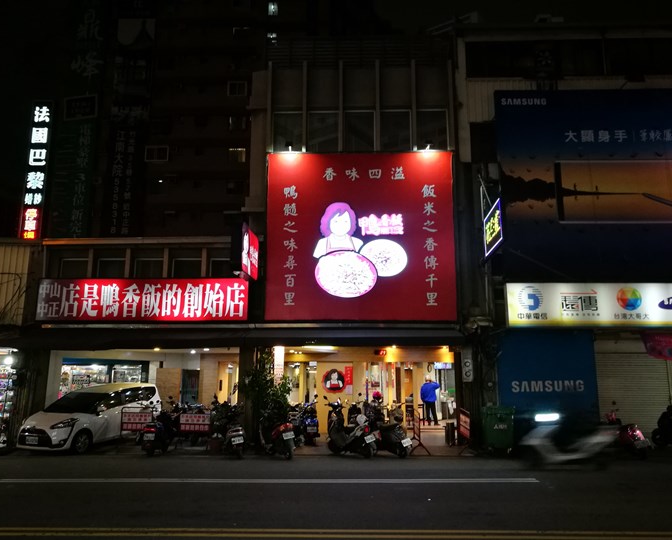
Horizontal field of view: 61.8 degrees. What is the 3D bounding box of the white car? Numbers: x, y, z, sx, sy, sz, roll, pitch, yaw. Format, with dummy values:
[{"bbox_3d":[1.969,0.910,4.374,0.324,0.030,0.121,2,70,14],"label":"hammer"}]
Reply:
[{"bbox_3d":[-6.568,4.035,15.506,1.700,1.680,4.235,-4,-12,19],"label":"white car"}]

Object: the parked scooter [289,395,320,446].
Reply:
[{"bbox_3d":[-0.763,4.155,15.488,0.720,1.200,1.800,2,-11,-7],"label":"parked scooter"}]

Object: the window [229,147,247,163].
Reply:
[{"bbox_3d":[-7.929,-9.259,45.206,1.449,1.284,0.150,0,-11,1],"label":"window"}]

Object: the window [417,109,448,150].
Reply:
[{"bbox_3d":[2.698,-3.903,15.817,0.940,1.365,0.100,0,-11,1],"label":"window"}]

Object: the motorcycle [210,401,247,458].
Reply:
[{"bbox_3d":[-2.263,3.545,12.554,0.680,1.170,1.770,4,-12,-18],"label":"motorcycle"}]

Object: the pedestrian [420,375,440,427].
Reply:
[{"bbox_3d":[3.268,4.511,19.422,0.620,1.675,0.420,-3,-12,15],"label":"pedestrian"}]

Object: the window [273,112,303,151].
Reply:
[{"bbox_3d":[-1.368,-3.891,15.911,0.895,1.297,0.100,0,-11,1],"label":"window"}]

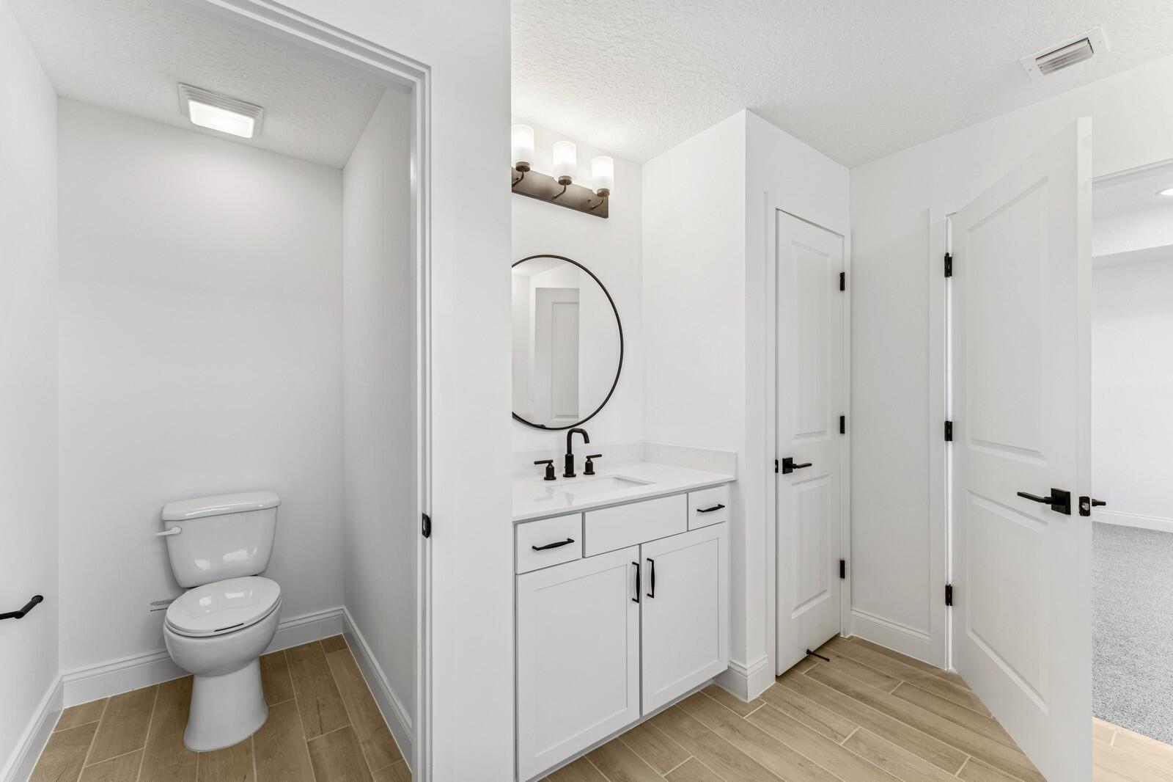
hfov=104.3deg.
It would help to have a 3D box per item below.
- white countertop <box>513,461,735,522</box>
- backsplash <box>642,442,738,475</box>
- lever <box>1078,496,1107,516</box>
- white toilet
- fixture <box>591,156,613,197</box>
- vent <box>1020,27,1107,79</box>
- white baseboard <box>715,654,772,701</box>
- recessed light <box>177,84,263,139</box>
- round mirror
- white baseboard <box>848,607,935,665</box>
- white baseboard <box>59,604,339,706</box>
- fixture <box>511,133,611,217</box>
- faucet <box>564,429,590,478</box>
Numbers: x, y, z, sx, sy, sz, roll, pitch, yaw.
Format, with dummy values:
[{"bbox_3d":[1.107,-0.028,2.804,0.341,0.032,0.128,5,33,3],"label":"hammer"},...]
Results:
[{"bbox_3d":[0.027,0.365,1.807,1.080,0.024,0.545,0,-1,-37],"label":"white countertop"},{"bbox_3d":[0.459,0.309,2.118,0.020,0.102,0.550,0,0,-40],"label":"backsplash"},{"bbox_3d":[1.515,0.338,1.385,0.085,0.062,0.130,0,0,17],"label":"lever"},{"bbox_3d":[-1.464,0.873,1.829,0.420,0.790,0.680,0,-1,-37],"label":"white toilet"},{"bbox_3d":[0.073,-0.954,2.044,0.098,0.146,0.098,0,0,0],"label":"fixture"},{"bbox_3d":[1.648,-1.151,1.574,0.207,0.018,0.193,0,0,-36],"label":"vent"},{"bbox_3d":[0.680,1.210,1.980,0.148,0.140,0.152,0,0,-37],"label":"white baseboard"},{"bbox_3d":[-1.505,-1.137,1.890,0.268,0.045,0.268,0,0,-36],"label":"recessed light"},{"bbox_3d":[-0.128,-0.213,2.021,0.765,0.765,0.025,0,0,-35],"label":"round mirror"},{"bbox_3d":[1.498,1.203,2.253,0.016,0.135,0.342,0,-1,-39],"label":"white baseboard"},{"bbox_3d":[-1.700,1.212,2.129,1.000,0.135,0.016,0,0,-35],"label":"white baseboard"},{"bbox_3d":[-0.097,-0.943,1.961,0.590,0.225,0.160,0,0,-35],"label":"fixture"},{"bbox_3d":[-0.038,0.254,1.851,0.053,0.200,0.155,0,-1,-37],"label":"faucet"}]

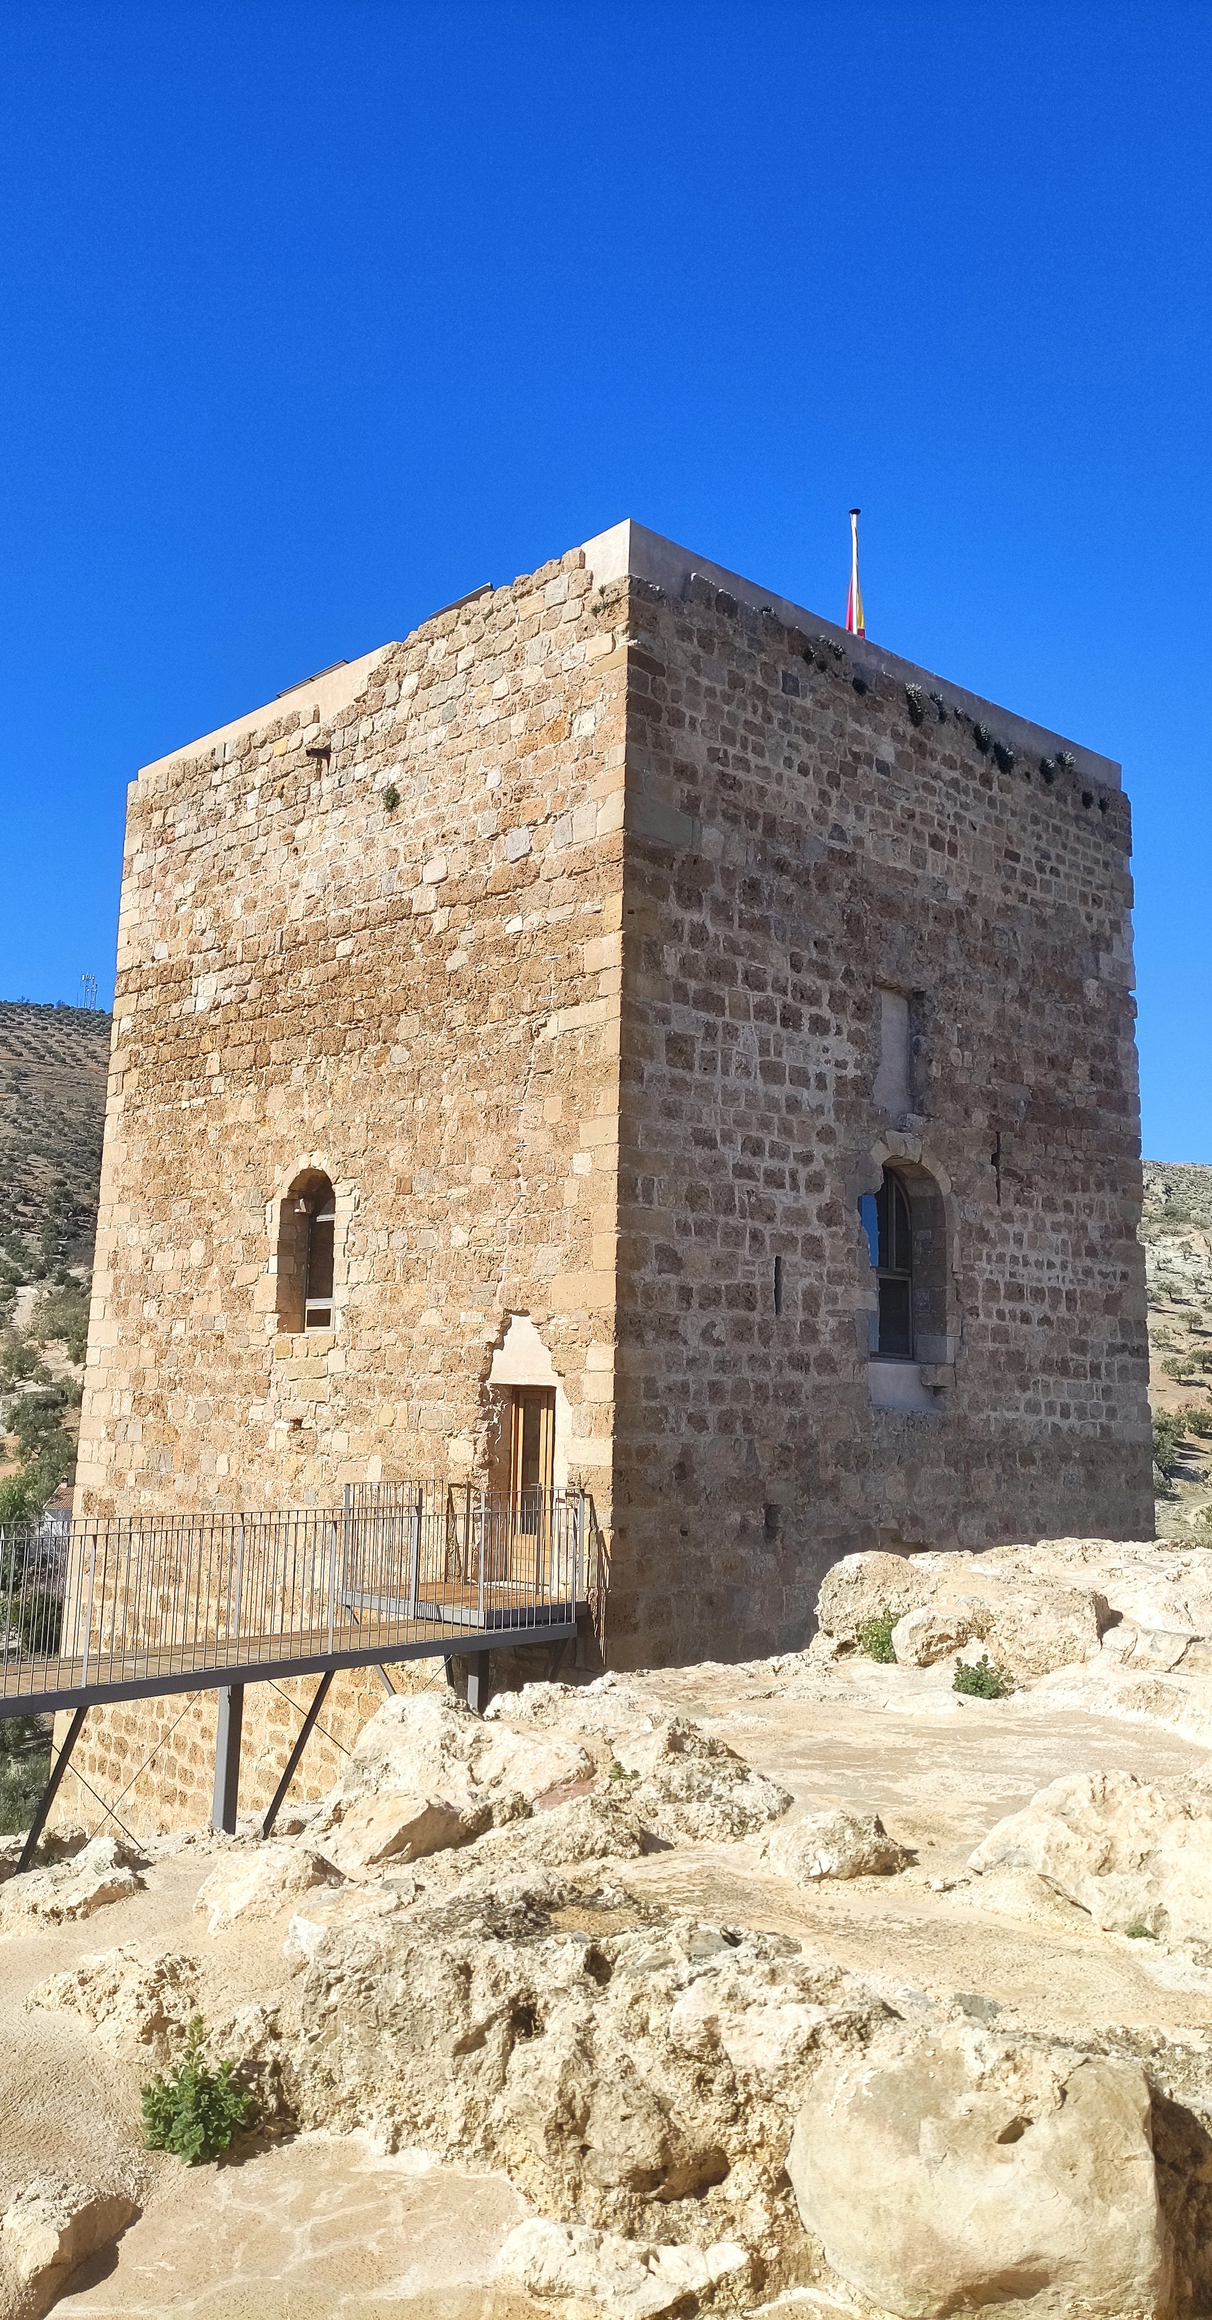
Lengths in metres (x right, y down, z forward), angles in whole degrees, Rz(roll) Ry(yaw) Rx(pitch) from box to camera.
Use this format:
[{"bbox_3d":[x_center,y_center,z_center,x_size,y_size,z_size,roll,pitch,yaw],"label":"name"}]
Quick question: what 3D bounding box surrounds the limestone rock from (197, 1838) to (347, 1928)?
[{"bbox_3d":[-1.862,4.008,9.300,0.800,0.441,0.550,3,-10,-10],"label":"limestone rock"}]

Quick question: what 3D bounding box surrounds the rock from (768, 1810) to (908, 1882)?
[{"bbox_3d":[1.022,3.025,7.400,0.618,0.254,0.500,0,-10,8],"label":"rock"}]

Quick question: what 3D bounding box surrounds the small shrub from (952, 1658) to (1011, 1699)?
[{"bbox_3d":[2.685,3.710,12.000,0.405,0.274,0.360,-1,-10,12],"label":"small shrub"}]

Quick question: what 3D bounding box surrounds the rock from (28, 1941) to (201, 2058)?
[{"bbox_3d":[-1.781,3.042,6.068,0.623,0.340,0.600,4,-10,-15],"label":"rock"}]

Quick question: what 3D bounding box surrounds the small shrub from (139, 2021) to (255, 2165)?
[{"bbox_3d":[-1.218,2.775,5.000,0.320,0.362,0.300,3,-10,-12],"label":"small shrub"}]

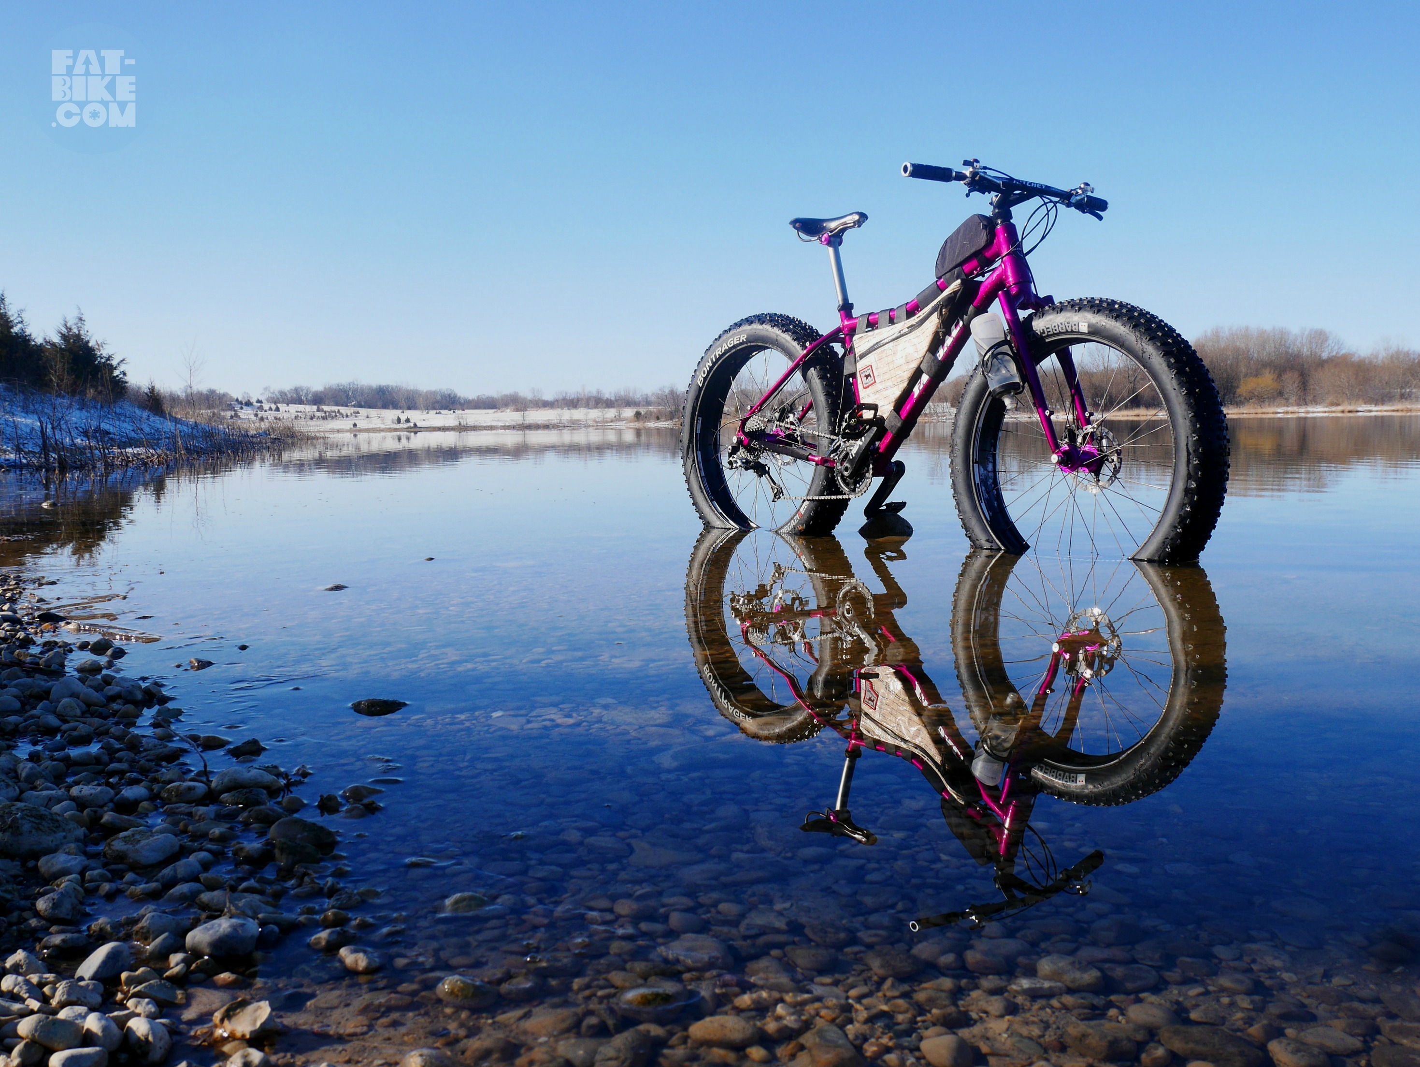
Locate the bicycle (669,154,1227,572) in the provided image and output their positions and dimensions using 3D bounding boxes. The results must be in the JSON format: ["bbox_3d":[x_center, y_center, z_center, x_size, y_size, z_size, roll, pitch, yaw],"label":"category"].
[{"bbox_3d":[0.523,-0.388,3.515,0.758,1.069,1.867,-3,7,-39],"label":"bicycle"}]

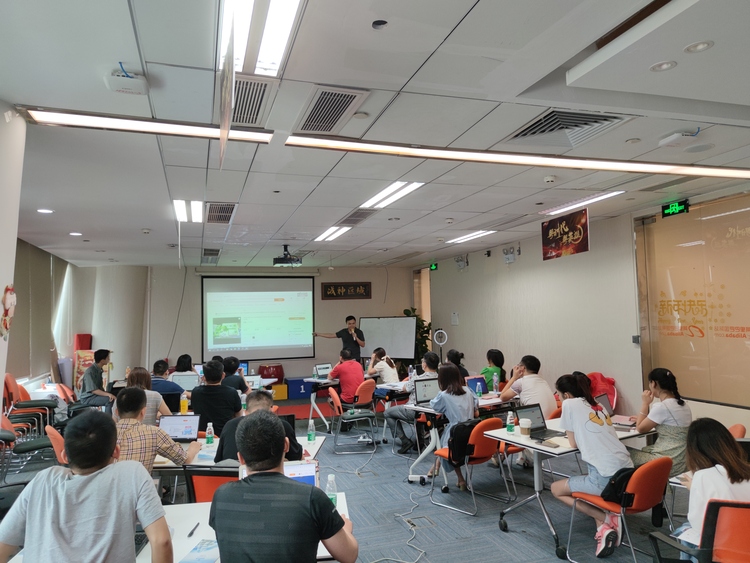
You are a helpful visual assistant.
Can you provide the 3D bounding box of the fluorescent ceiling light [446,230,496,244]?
[{"bbox_3d":[1.466,-0.686,8.034,0.230,0.050,1.180,-1,-4,-19],"label":"fluorescent ceiling light"}]

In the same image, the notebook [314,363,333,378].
[{"bbox_3d":[-0.780,1.509,8.718,0.320,0.210,0.280,1,-5,-40],"label":"notebook"}]

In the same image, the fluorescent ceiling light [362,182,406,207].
[{"bbox_3d":[0.062,-0.832,5.033,0.110,0.050,1.150,-1,-4,-19],"label":"fluorescent ceiling light"}]

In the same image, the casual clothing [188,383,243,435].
[{"bbox_3d":[-1.554,1.315,5.100,0.520,0.600,0.300,-1,-4,-12],"label":"casual clothing"}]

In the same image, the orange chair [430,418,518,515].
[{"bbox_3d":[0.890,1.595,4.710,0.520,0.790,0.600,1,-5,-39],"label":"orange chair"}]

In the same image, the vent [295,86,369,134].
[{"bbox_3d":[-0.265,-0.971,2.953,0.300,0.060,0.670,0,-4,-19],"label":"vent"}]

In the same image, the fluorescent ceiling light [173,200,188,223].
[{"bbox_3d":[-2.021,-0.732,5.433,0.110,0.050,1.150,-1,-4,-19],"label":"fluorescent ceiling light"}]

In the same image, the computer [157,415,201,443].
[{"bbox_3d":[-1.657,1.243,4.325,0.330,0.215,0.270,-1,-4,1],"label":"computer"}]

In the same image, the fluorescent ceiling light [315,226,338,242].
[{"bbox_3d":[-0.683,-0.659,7.277,0.110,0.050,1.180,-1,-4,-19],"label":"fluorescent ceiling light"}]

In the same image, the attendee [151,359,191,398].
[{"bbox_3d":[-2.578,1.612,6.400,0.520,1.300,0.750,-2,-4,-3],"label":"attendee"}]

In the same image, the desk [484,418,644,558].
[{"bbox_3d":[1.643,1.553,4.128,1.400,0.750,0.720,1,-4,-32],"label":"desk"}]

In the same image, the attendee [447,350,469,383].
[{"bbox_3d":[1.009,1.589,7.278,0.480,1.265,0.750,1,-5,-38],"label":"attendee"}]

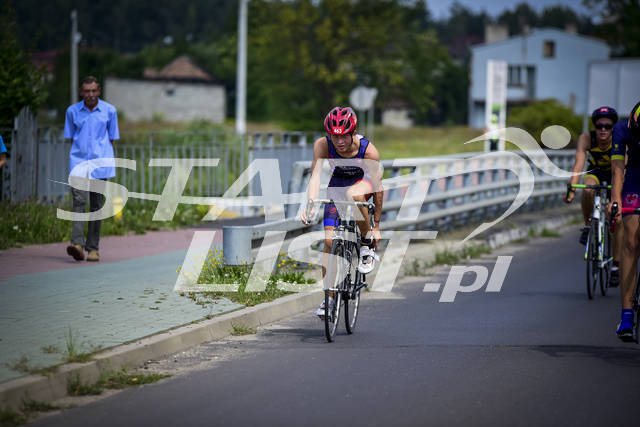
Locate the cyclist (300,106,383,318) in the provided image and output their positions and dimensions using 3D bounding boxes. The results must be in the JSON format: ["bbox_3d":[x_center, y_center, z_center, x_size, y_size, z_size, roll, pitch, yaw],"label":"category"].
[{"bbox_3d":[0.143,-0.007,23.650,0.500,1.400,0.950,2,2,8],"label":"cyclist"}]

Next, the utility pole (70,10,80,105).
[{"bbox_3d":[-15.708,-9.361,228.000,0.360,7.400,0.330,0,1,-2],"label":"utility pole"}]

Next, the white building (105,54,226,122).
[{"bbox_3d":[-9.819,-7.912,226.000,7.600,4.300,6.500,0,1,-2],"label":"white building"}]

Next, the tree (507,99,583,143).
[{"bbox_3d":[10.417,-4.246,165.000,3.500,2.200,3.300,1,1,0],"label":"tree"}]

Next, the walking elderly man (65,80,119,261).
[{"bbox_3d":[-2.095,-0.400,32.600,0.490,1.700,0.480,2,1,6],"label":"walking elderly man"}]

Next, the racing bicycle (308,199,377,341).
[{"bbox_3d":[0.150,0.347,23.600,0.440,0.970,1.660,3,2,8],"label":"racing bicycle"}]

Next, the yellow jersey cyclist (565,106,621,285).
[{"bbox_3d":[2.310,-0.141,29.500,0.520,1.480,0.950,2,2,9],"label":"yellow jersey cyclist"}]

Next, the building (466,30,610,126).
[{"bbox_3d":[14.800,-9.000,240.000,9.500,6.800,10.000,1,1,3],"label":"building"}]

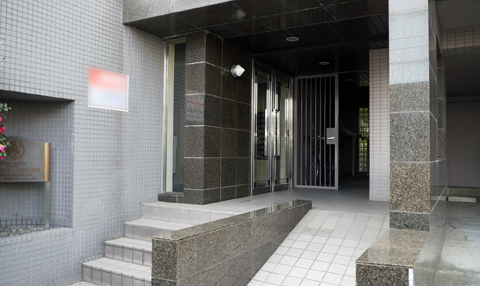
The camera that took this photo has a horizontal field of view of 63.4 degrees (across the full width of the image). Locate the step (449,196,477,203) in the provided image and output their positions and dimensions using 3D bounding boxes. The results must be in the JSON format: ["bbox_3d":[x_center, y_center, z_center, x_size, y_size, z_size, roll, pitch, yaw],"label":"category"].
[{"bbox_3d":[5.600,1.421,9.809,0.600,0.115,0.140,-1,-2,29],"label":"step"}]

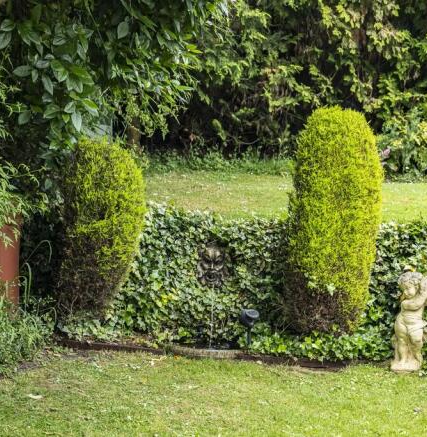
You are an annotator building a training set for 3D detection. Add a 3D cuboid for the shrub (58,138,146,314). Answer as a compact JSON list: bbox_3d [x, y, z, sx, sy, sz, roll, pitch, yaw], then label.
[{"bbox_3d":[-0.826,0.056,4.750,0.623,1.297,0.623,3,5,0],"label":"shrub"}]

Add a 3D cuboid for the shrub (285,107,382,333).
[{"bbox_3d":[0.859,0.003,4.600,0.643,1.608,0.643,3,5,0],"label":"shrub"}]

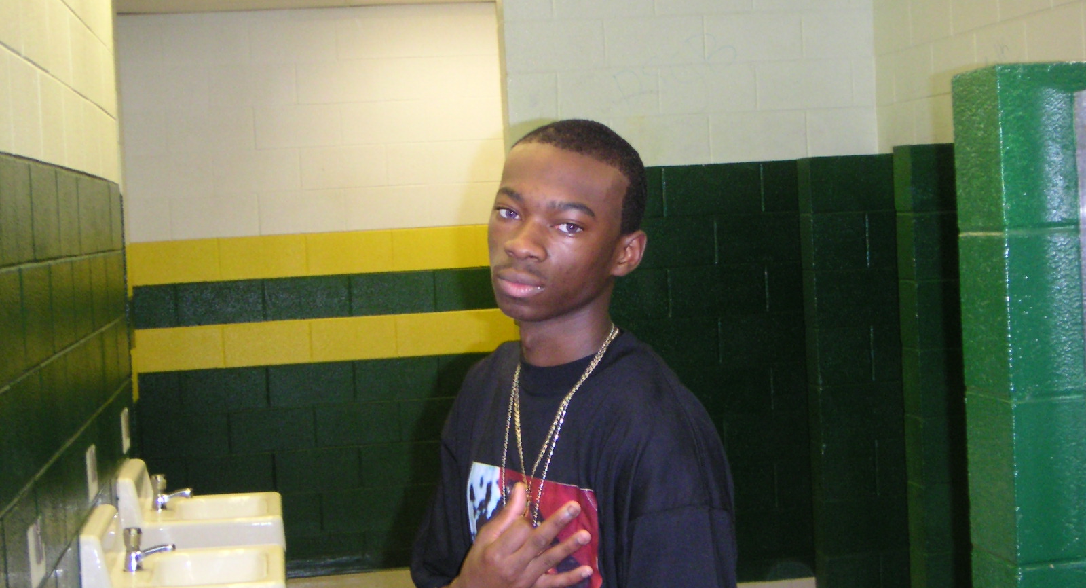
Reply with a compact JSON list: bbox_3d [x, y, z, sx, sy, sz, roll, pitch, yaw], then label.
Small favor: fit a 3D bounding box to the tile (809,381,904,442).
[{"bbox_3d":[1.170,0.418,5.864,0.398,0.197,0.140,-3,3,-9],"label":"tile"}]

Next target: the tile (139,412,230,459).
[{"bbox_3d":[-1.681,0.666,7.642,0.398,0.197,0.050,-3,3,-9],"label":"tile"}]

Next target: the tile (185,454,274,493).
[{"bbox_3d":[-1.473,0.856,7.691,0.400,0.197,0.060,-3,3,-9],"label":"tile"}]

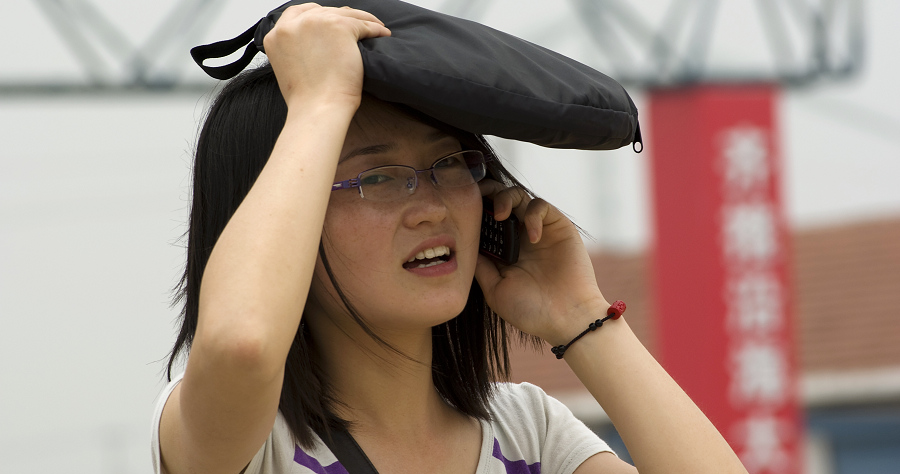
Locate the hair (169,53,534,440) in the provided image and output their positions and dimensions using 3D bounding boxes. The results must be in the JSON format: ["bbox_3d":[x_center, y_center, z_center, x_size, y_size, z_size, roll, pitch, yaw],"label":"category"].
[{"bbox_3d":[-0.074,0.012,7.300,0.240,0.305,0.225,-3,-1,-27],"label":"hair"}]

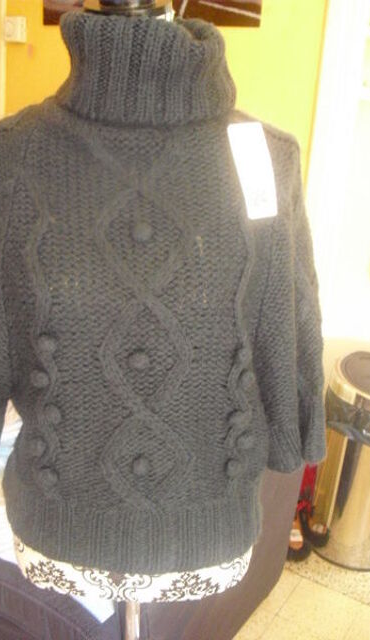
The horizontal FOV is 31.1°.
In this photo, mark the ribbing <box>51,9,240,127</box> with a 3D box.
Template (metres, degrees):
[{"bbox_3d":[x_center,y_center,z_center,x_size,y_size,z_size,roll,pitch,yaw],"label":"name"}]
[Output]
[{"bbox_3d":[-0.053,-0.339,0.891,0.235,0.154,0.196,3,11,-5],"label":"ribbing"}]

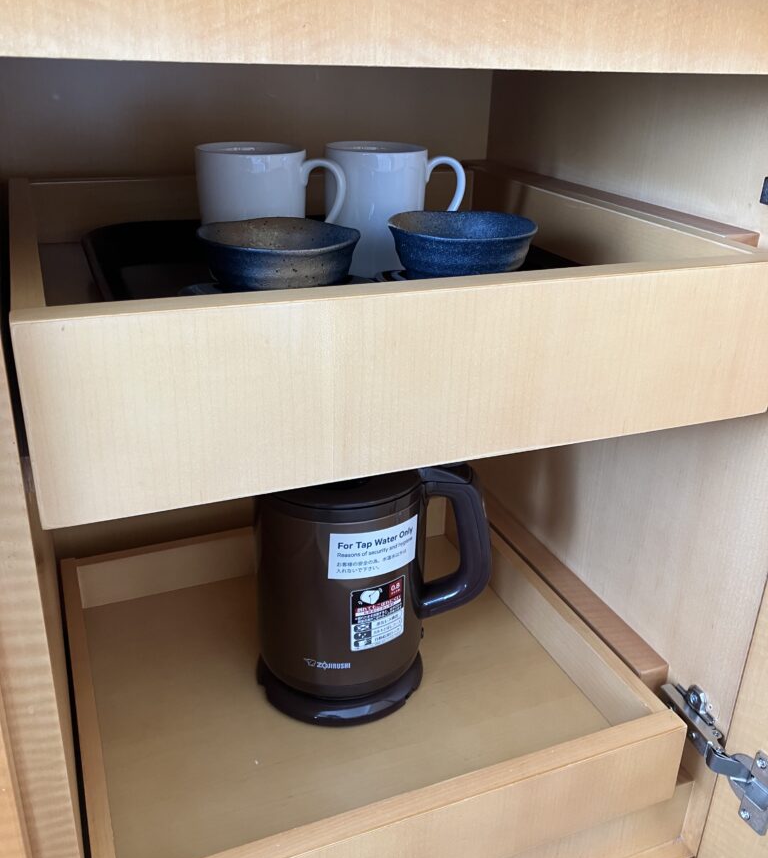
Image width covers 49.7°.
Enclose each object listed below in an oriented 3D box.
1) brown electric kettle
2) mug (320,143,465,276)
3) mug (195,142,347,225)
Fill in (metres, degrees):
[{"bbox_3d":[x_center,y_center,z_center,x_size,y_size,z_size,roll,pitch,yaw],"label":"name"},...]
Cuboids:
[{"bbox_3d":[-0.014,0.118,0.691,0.203,0.214,0.143,4,25,4],"label":"brown electric kettle"},{"bbox_3d":[0.007,-0.164,0.617,0.101,0.087,0.074,5,25,6],"label":"mug"},{"bbox_3d":[-0.078,-0.149,0.578,0.101,0.087,0.074,3,25,2],"label":"mug"}]

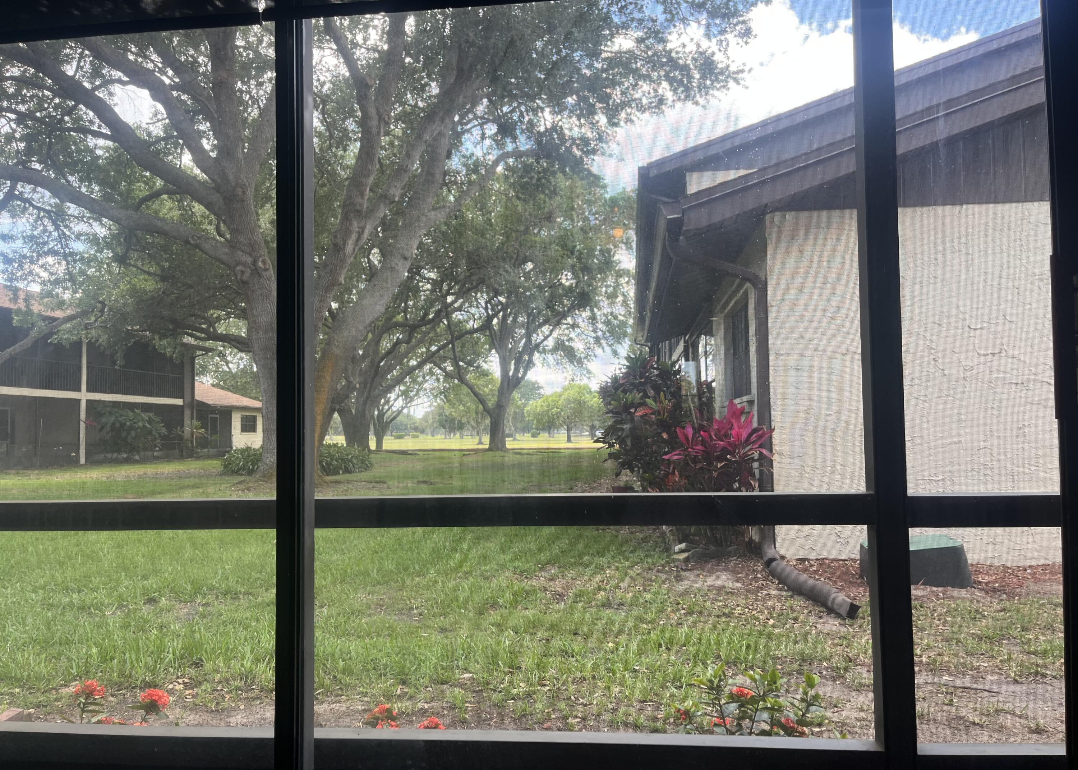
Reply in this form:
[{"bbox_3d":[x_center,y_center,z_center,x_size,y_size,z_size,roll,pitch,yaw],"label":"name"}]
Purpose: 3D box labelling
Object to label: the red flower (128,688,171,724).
[{"bbox_3d":[-1.130,0.931,2.350,0.115,0.088,0.100,1,-3,-25],"label":"red flower"}]

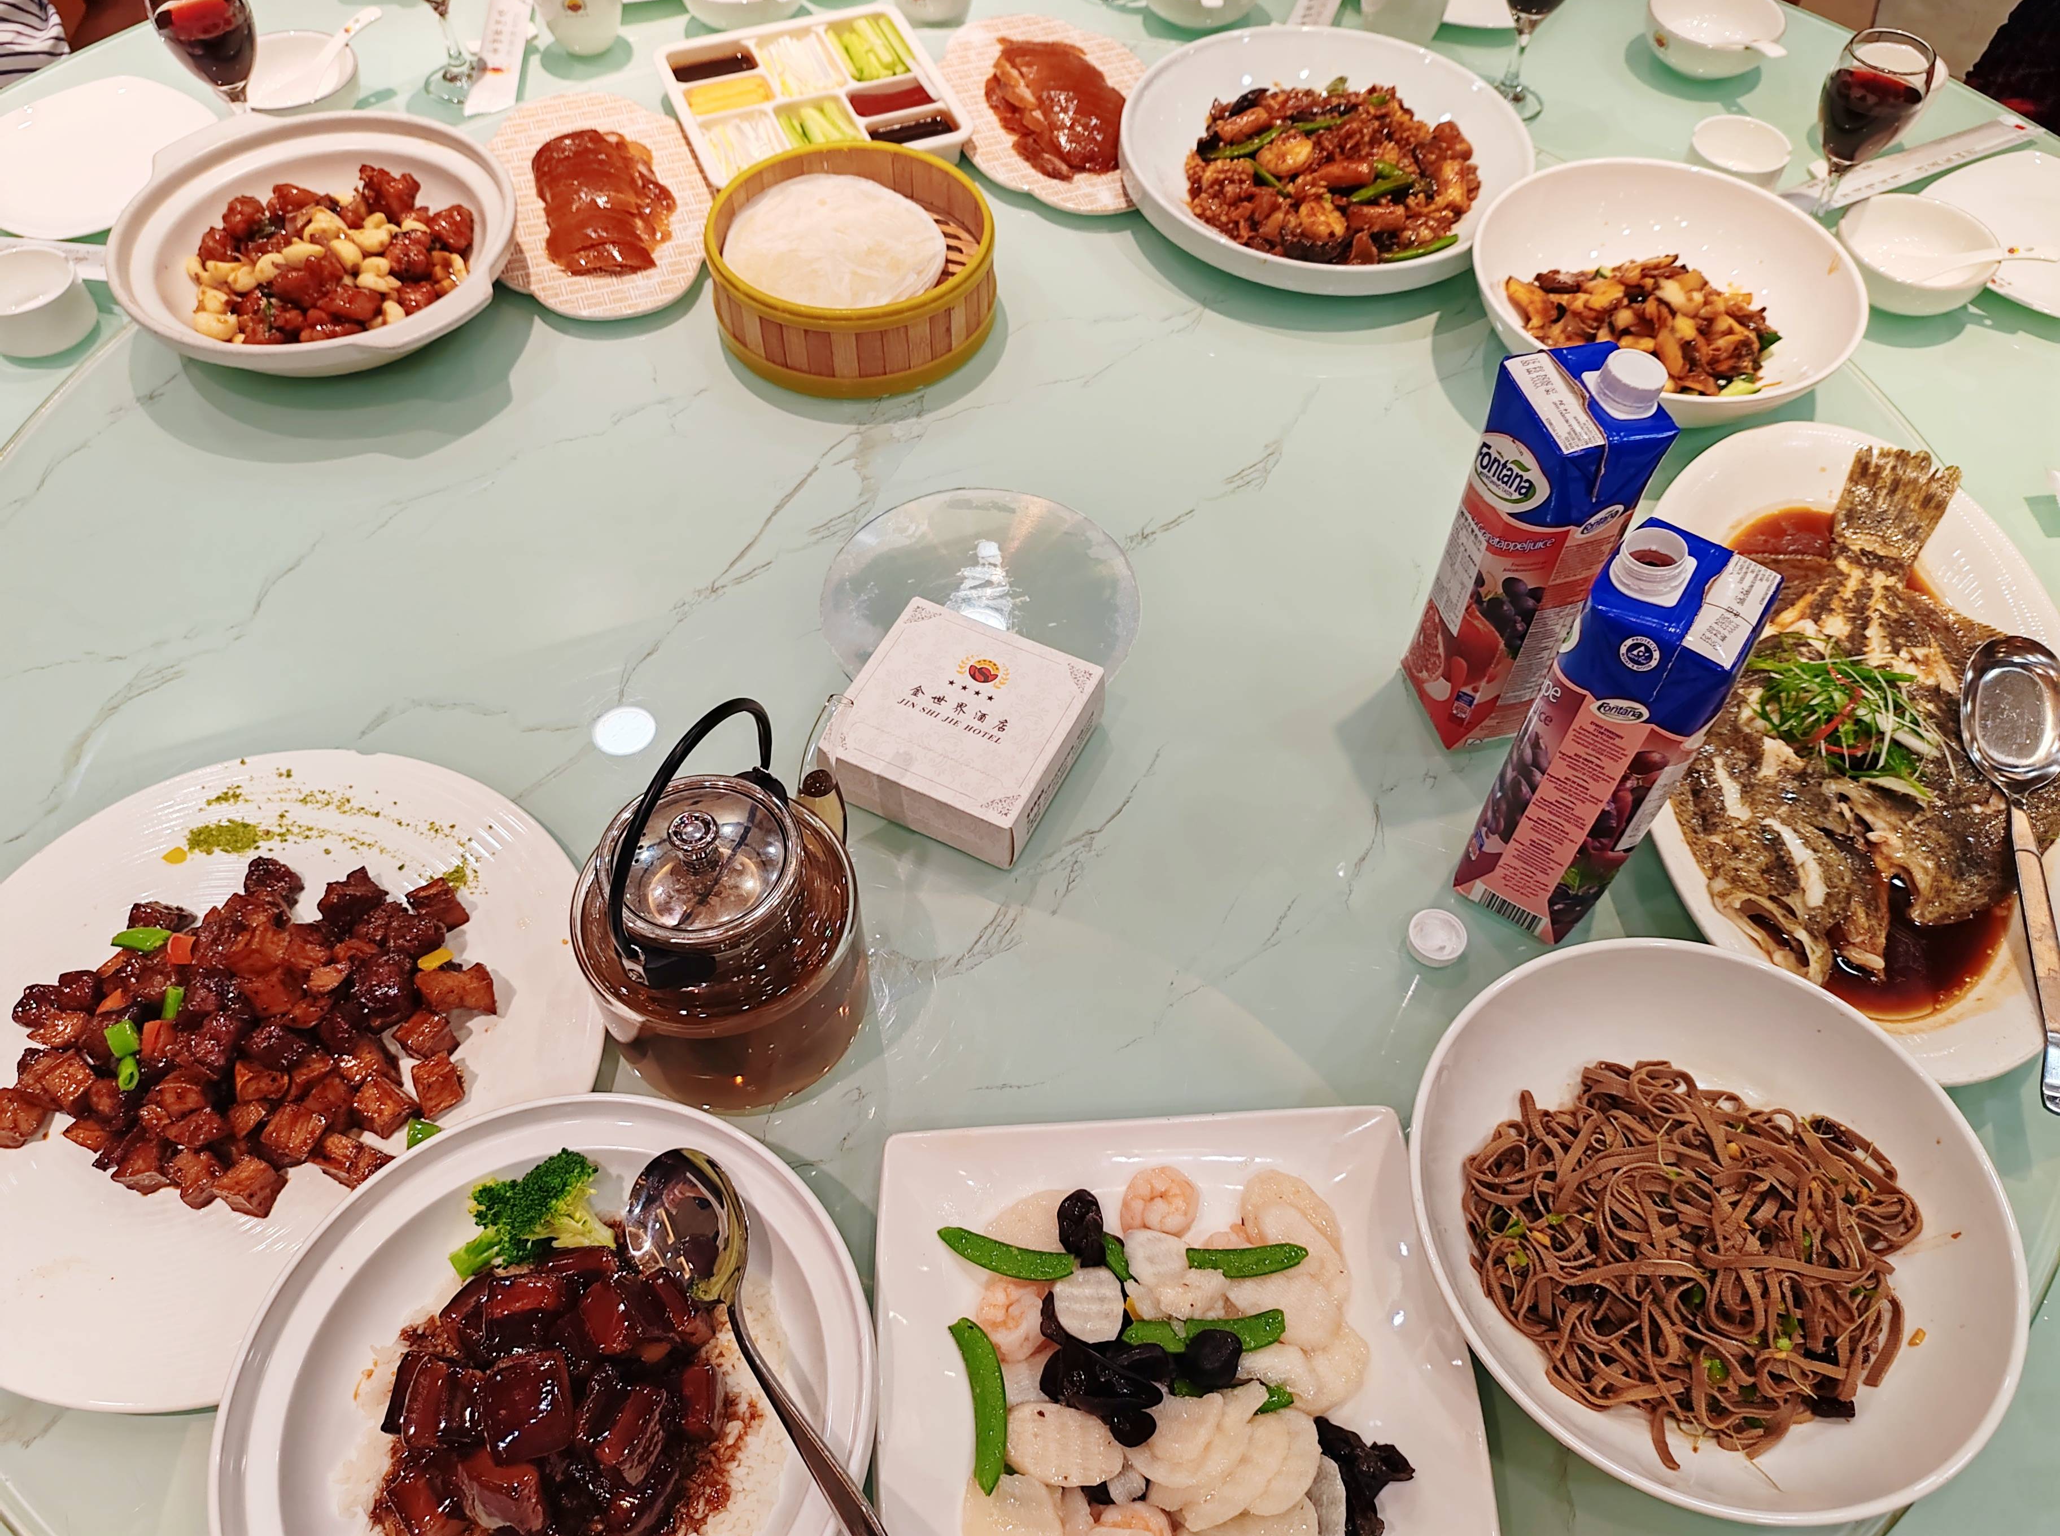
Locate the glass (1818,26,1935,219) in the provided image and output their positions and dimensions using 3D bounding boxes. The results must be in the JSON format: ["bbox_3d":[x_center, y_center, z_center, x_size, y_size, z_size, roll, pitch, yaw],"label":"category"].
[{"bbox_3d":[0.625,-0.472,1.228,0.069,0.158,0.069,1,55,0],"label":"glass"}]

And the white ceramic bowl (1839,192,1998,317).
[{"bbox_3d":[0.673,-0.386,1.237,0.115,0.047,0.115,1,55,0],"label":"white ceramic bowl"}]

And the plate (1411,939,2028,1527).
[{"bbox_3d":[0.312,0.218,0.765,0.273,0.070,0.273,0,55,-1],"label":"plate"}]

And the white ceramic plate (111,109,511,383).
[{"bbox_3d":[-0.502,-0.360,1.154,0.316,0.068,0.274,39,63,23],"label":"white ceramic plate"}]

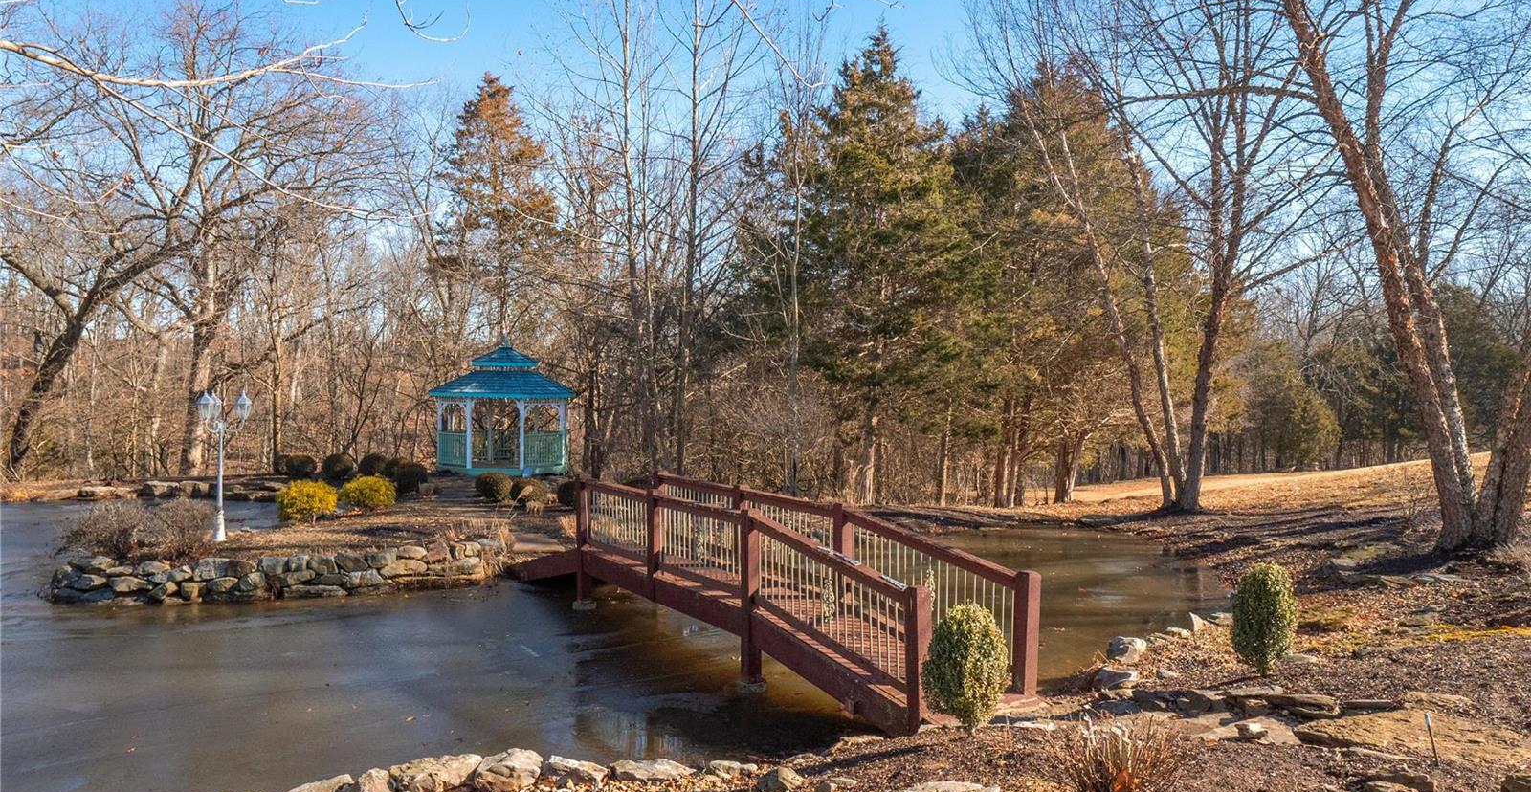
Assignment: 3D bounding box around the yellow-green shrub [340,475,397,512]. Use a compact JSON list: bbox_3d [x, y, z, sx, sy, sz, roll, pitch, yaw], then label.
[{"bbox_3d":[-7.850,1.930,20.200,1.080,0.740,1.080,0,0,-22],"label":"yellow-green shrub"}]

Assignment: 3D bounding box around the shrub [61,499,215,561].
[{"bbox_3d":[-9.346,1.996,15.200,2.150,0.880,1.350,0,0,0],"label":"shrub"}]

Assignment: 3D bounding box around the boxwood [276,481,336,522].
[{"bbox_3d":[-8.272,1.898,18.400,1.100,0.780,1.080,0,0,-24],"label":"boxwood"}]

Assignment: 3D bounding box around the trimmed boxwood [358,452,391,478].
[{"bbox_3d":[-10.312,1.829,26.900,0.830,0.700,0.830,0,0,0],"label":"trimmed boxwood"}]

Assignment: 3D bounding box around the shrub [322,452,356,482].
[{"bbox_3d":[-11.091,1.848,26.500,0.880,0.750,0.880,0,0,0],"label":"shrub"}]

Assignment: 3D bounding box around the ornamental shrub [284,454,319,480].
[{"bbox_3d":[-12.418,1.888,27.300,0.880,0.680,0.850,0,0,0],"label":"ornamental shrub"}]

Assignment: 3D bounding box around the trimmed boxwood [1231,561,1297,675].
[{"bbox_3d":[4.541,2.028,9.300,0.600,1.030,0.600,0,0,0],"label":"trimmed boxwood"}]

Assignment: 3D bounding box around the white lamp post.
[{"bbox_3d":[-8.407,1.081,15.900,0.820,2.380,0.800,0,0,-30],"label":"white lamp post"}]

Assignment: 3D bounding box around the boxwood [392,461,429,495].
[{"bbox_3d":[-8.099,1.857,23.300,0.800,0.770,0.800,0,0,-18],"label":"boxwood"}]

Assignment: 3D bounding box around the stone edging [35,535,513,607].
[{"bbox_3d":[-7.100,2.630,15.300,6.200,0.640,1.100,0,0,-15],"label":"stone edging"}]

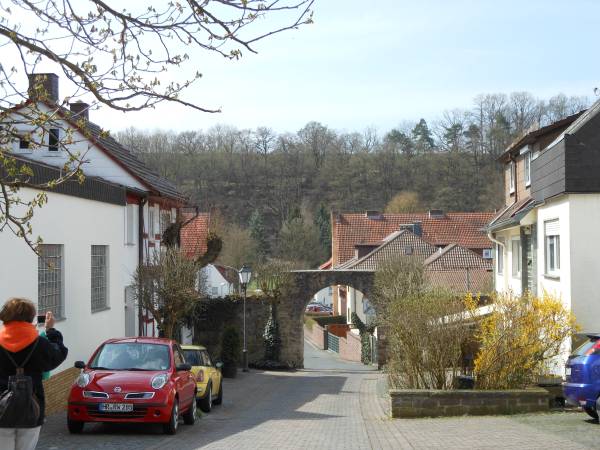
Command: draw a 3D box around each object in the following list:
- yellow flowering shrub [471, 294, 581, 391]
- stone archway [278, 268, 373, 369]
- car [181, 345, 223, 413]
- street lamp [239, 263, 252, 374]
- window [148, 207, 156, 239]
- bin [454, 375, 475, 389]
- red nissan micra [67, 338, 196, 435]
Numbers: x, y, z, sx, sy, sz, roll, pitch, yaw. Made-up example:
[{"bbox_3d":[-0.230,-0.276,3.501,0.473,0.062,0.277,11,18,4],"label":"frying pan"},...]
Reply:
[{"bbox_3d":[4.572,2.383,23.400,2.200,2.000,1.800,0,-1,0],"label":"yellow flowering shrub"},{"bbox_3d":[1.399,3.853,46.400,4.700,3.940,0.900,0,-1,2],"label":"stone archway"},{"bbox_3d":[-2.680,3.398,25.584,1.690,1.410,3.630,0,-6,1],"label":"car"},{"bbox_3d":[-2.055,3.539,43.300,0.480,4.090,0.480,0,-1,0],"label":"street lamp"},{"bbox_3d":[-4.100,-0.056,31.800,0.140,0.930,0.920,0,-1,5],"label":"window"},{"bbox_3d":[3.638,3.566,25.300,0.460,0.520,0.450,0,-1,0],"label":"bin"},{"bbox_3d":[-2.687,2.608,18.878,1.670,1.530,3.720,0,-6,1],"label":"red nissan micra"}]

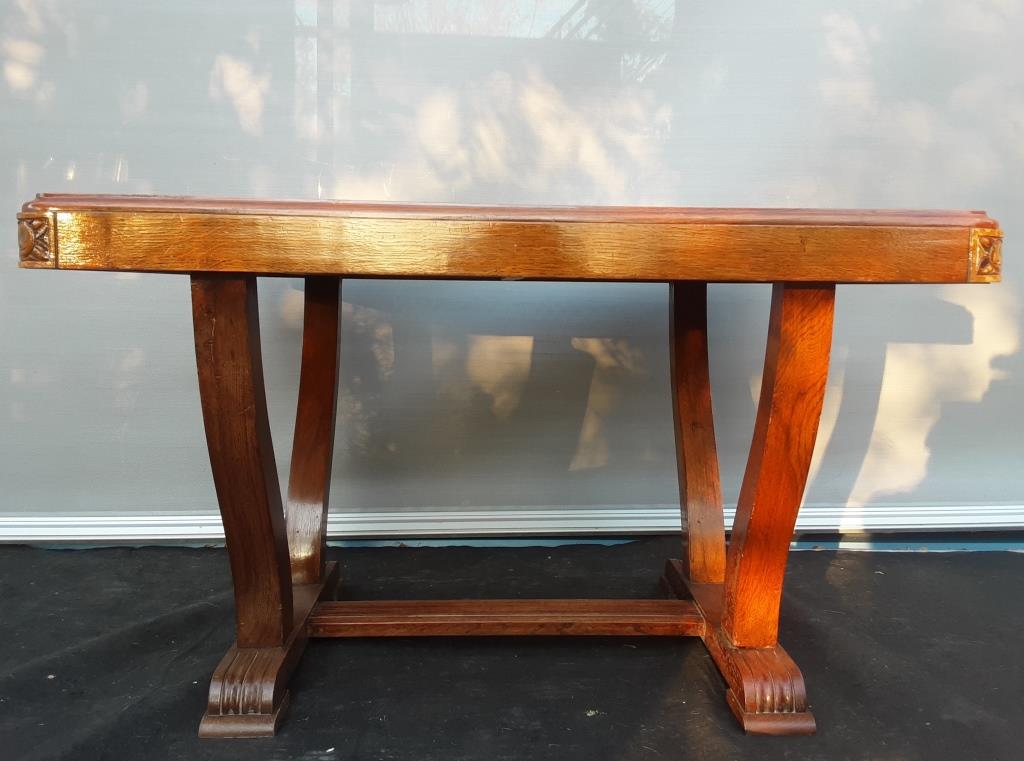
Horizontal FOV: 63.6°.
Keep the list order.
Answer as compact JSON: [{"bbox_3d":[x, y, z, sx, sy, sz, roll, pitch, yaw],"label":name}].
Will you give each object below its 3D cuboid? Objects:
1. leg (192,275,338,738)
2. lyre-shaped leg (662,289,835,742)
[{"bbox_3d":[-0.404,0.153,1.483,0.105,0.666,0.687,1,6,-2],"label":"leg"},{"bbox_3d":[0.393,0.161,1.508,0.105,0.666,0.687,1,6,-2],"label":"lyre-shaped leg"}]

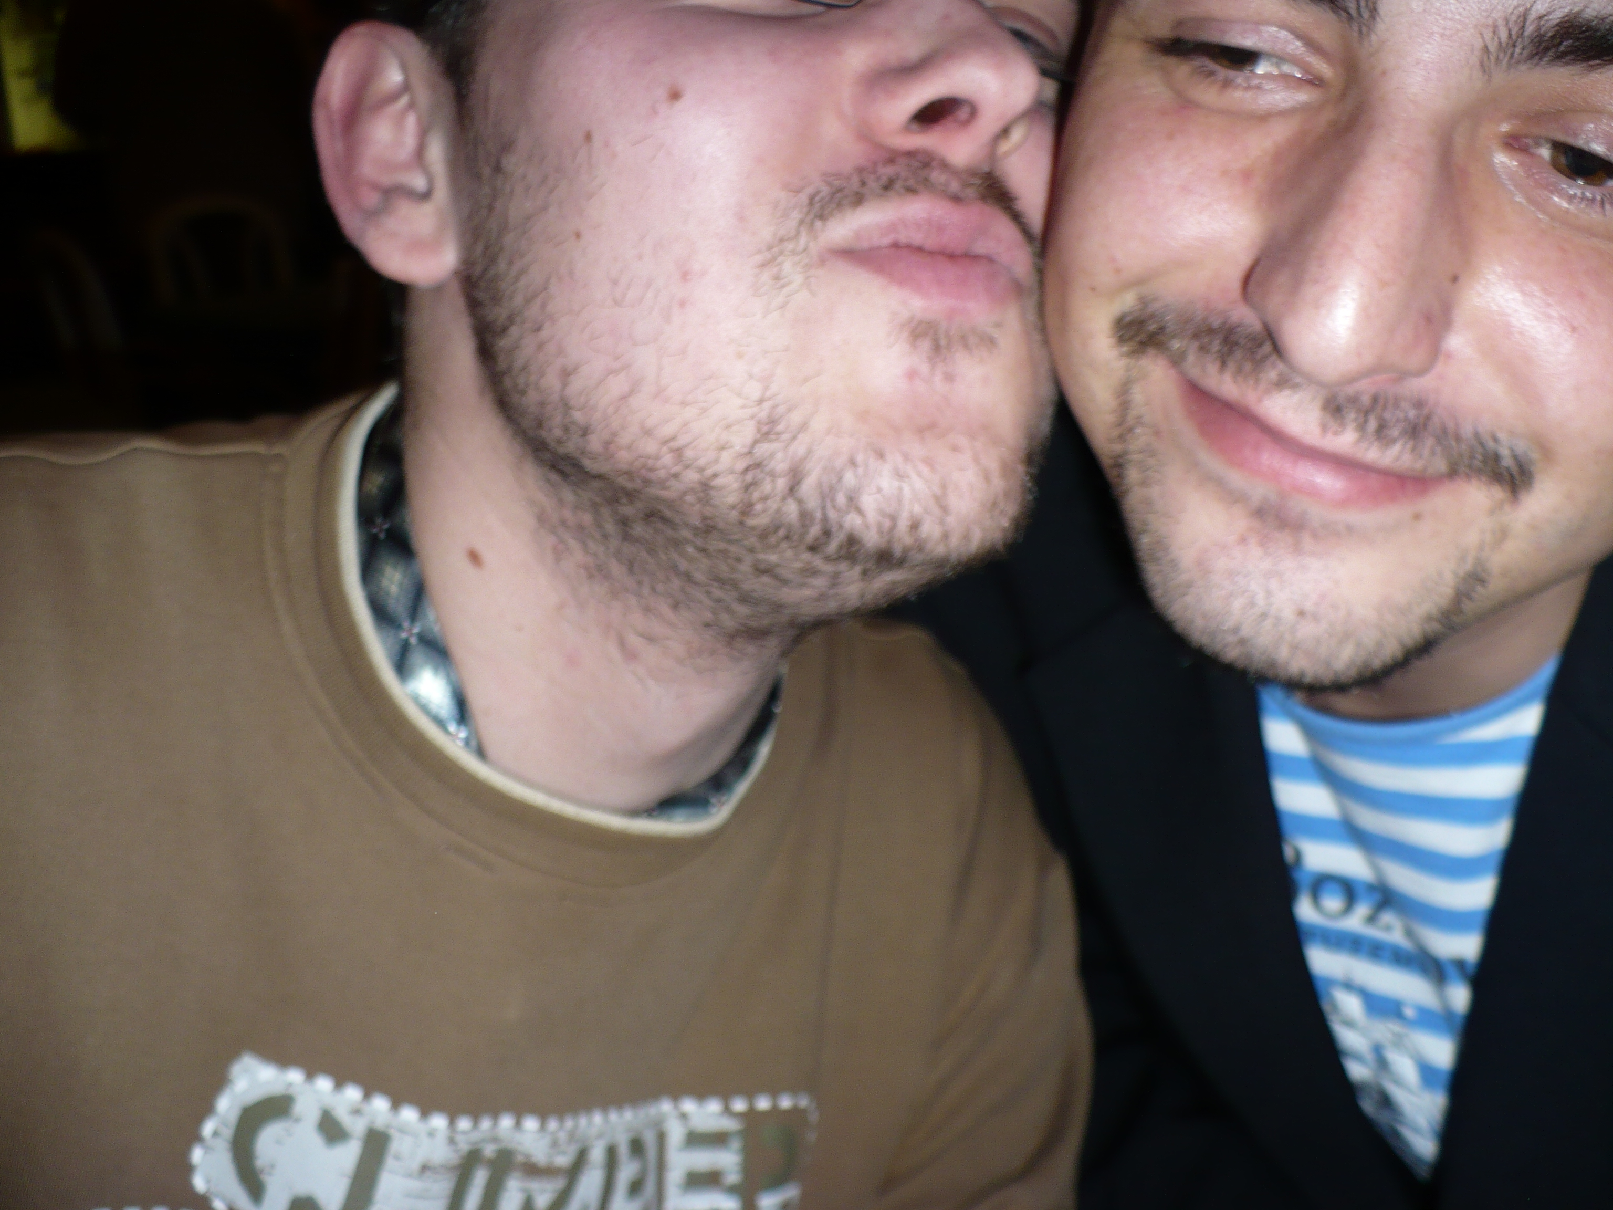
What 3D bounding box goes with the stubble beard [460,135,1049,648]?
[{"bbox_3d":[0.005,-0.052,0.362,0.140,0.116,0.104,9,-15,-28],"label":"stubble beard"}]

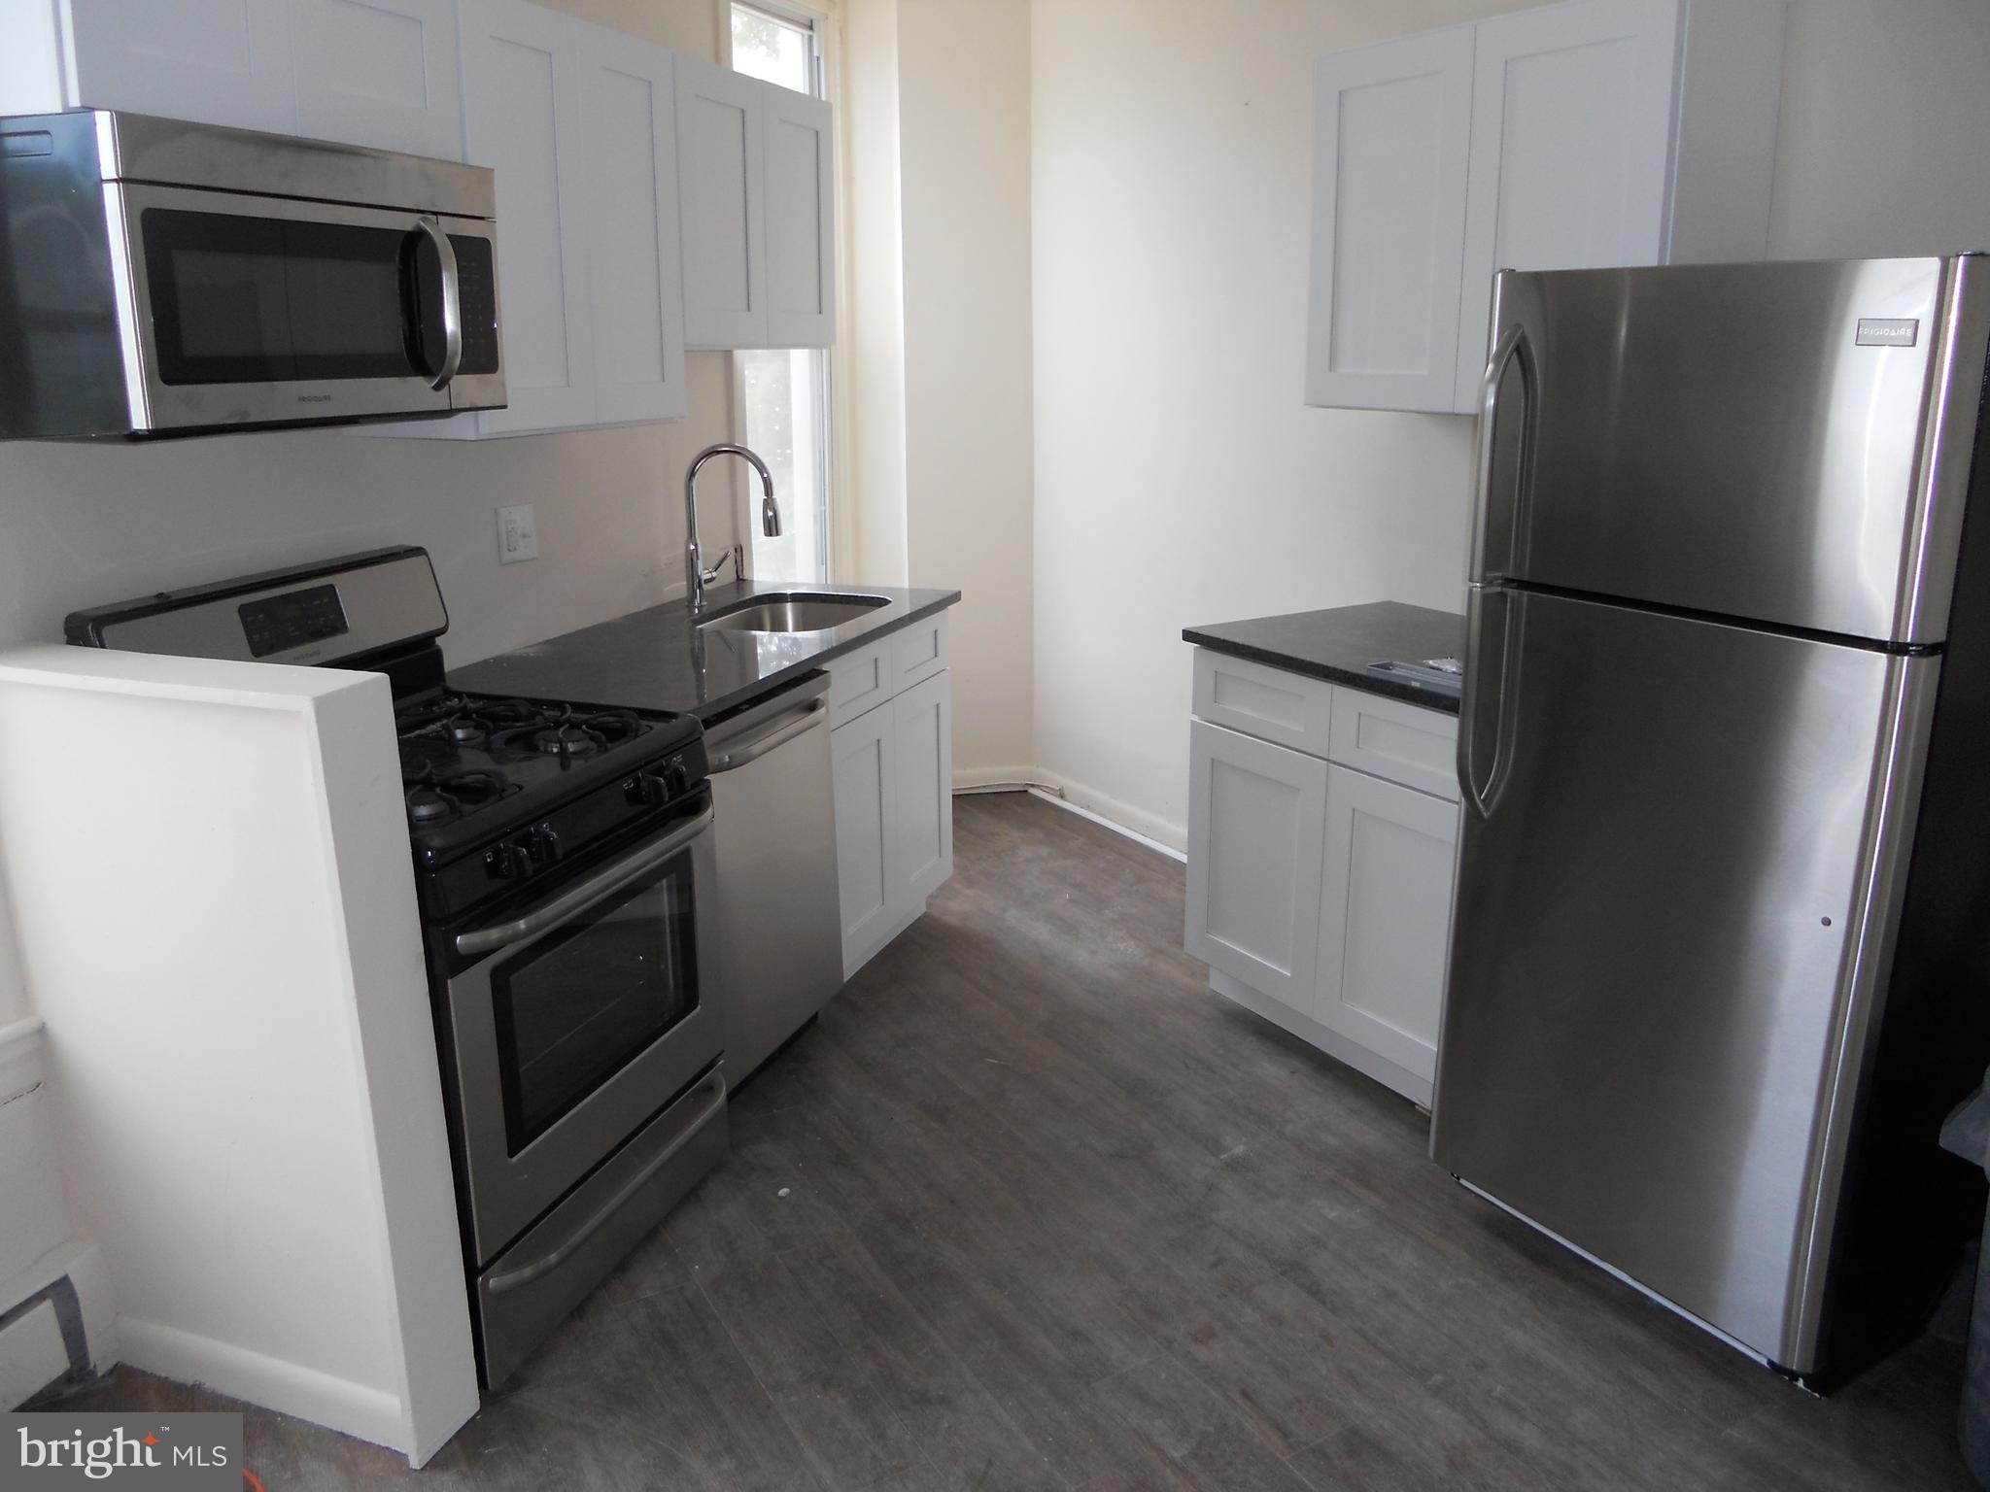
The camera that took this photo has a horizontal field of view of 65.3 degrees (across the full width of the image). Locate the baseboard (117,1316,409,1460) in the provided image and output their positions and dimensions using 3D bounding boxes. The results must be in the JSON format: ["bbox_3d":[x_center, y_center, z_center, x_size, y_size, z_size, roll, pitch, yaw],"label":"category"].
[{"bbox_3d":[-1.138,0.977,2.397,0.590,0.088,0.018,5,16,21],"label":"baseboard"}]

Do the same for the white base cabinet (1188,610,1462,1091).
[{"bbox_3d":[0.975,0.225,3.533,0.668,0.914,0.948,-9,17,-31],"label":"white base cabinet"}]

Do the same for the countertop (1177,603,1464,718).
[{"bbox_3d":[0.963,-0.207,3.413,0.665,0.034,0.950,-9,17,-29],"label":"countertop"}]

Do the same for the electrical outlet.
[{"bbox_3d":[-1.071,-0.479,3.504,0.012,0.124,0.128,4,16,19],"label":"electrical outlet"}]

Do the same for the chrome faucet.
[{"bbox_3d":[-0.673,-0.568,4.001,0.270,0.420,0.110,3,15,13],"label":"chrome faucet"}]

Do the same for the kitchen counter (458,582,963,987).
[{"bbox_3d":[-0.650,0.171,3.809,0.702,0.914,1.475,4,16,19],"label":"kitchen counter"}]

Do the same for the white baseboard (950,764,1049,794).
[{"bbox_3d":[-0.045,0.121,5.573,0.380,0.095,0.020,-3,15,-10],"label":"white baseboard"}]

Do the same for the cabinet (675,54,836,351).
[{"bbox_3d":[-0.727,-1.285,3.799,0.335,0.610,0.780,4,16,19],"label":"cabinet"}]

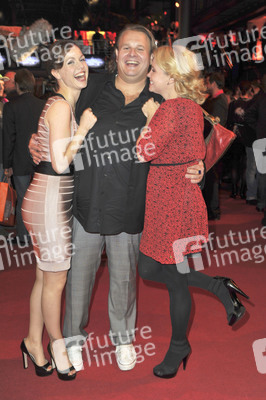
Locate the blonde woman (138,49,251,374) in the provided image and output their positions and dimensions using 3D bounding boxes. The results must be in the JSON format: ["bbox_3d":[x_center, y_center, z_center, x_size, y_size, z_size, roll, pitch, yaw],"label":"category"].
[{"bbox_3d":[0.320,0.096,2.563,0.610,1.710,0.460,-1,11,-5],"label":"blonde woman"}]

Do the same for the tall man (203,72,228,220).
[{"bbox_3d":[1.020,-0.642,6.138,0.340,1.820,0.500,5,12,25],"label":"tall man"}]

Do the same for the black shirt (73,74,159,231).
[{"bbox_3d":[-0.070,-0.222,2.604,0.620,0.820,0.360,0,11,-2],"label":"black shirt"}]

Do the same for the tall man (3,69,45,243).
[{"bbox_3d":[-1.110,-0.435,5.109,0.510,1.800,0.320,-5,12,-25],"label":"tall man"}]

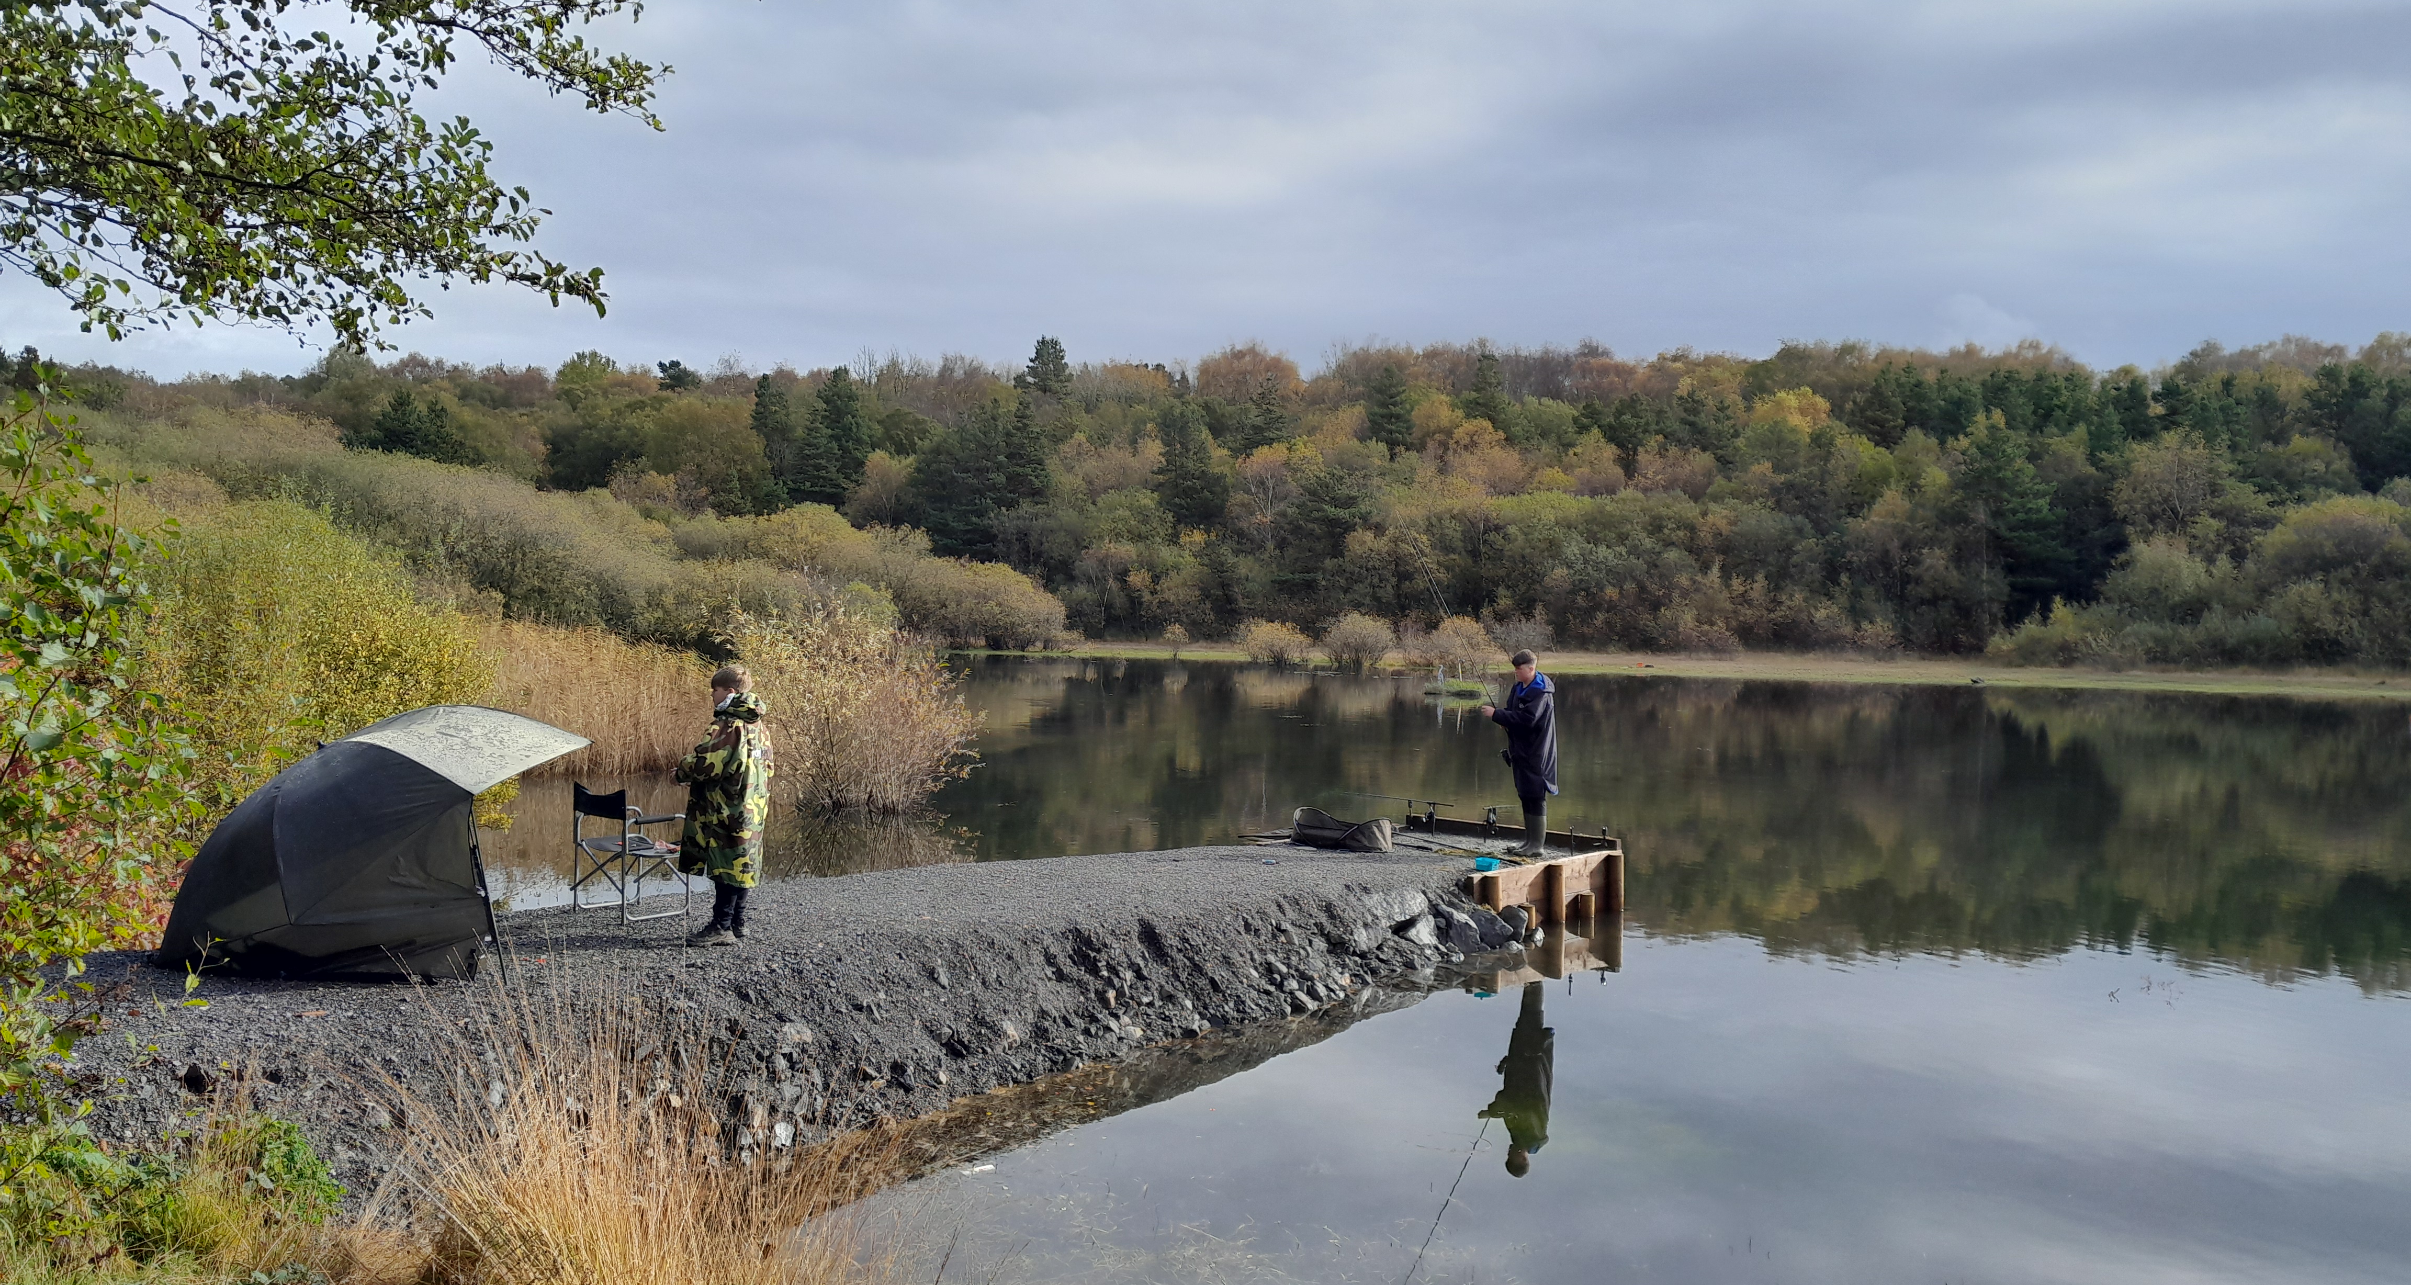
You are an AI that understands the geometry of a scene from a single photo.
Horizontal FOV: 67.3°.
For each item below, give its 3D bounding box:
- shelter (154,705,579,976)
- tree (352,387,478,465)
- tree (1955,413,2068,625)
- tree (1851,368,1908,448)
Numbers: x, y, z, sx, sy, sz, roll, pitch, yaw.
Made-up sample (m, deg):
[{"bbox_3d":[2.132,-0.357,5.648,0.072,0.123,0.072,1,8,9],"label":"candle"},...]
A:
[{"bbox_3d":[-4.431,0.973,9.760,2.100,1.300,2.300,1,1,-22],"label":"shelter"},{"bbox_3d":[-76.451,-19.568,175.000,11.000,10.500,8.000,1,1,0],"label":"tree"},{"bbox_3d":[63.142,-9.158,142.000,8.862,17.576,8.500,1,1,0],"label":"tree"},{"bbox_3d":[73.358,-24.282,197.000,6.200,11.000,6.000,1,1,0],"label":"tree"}]

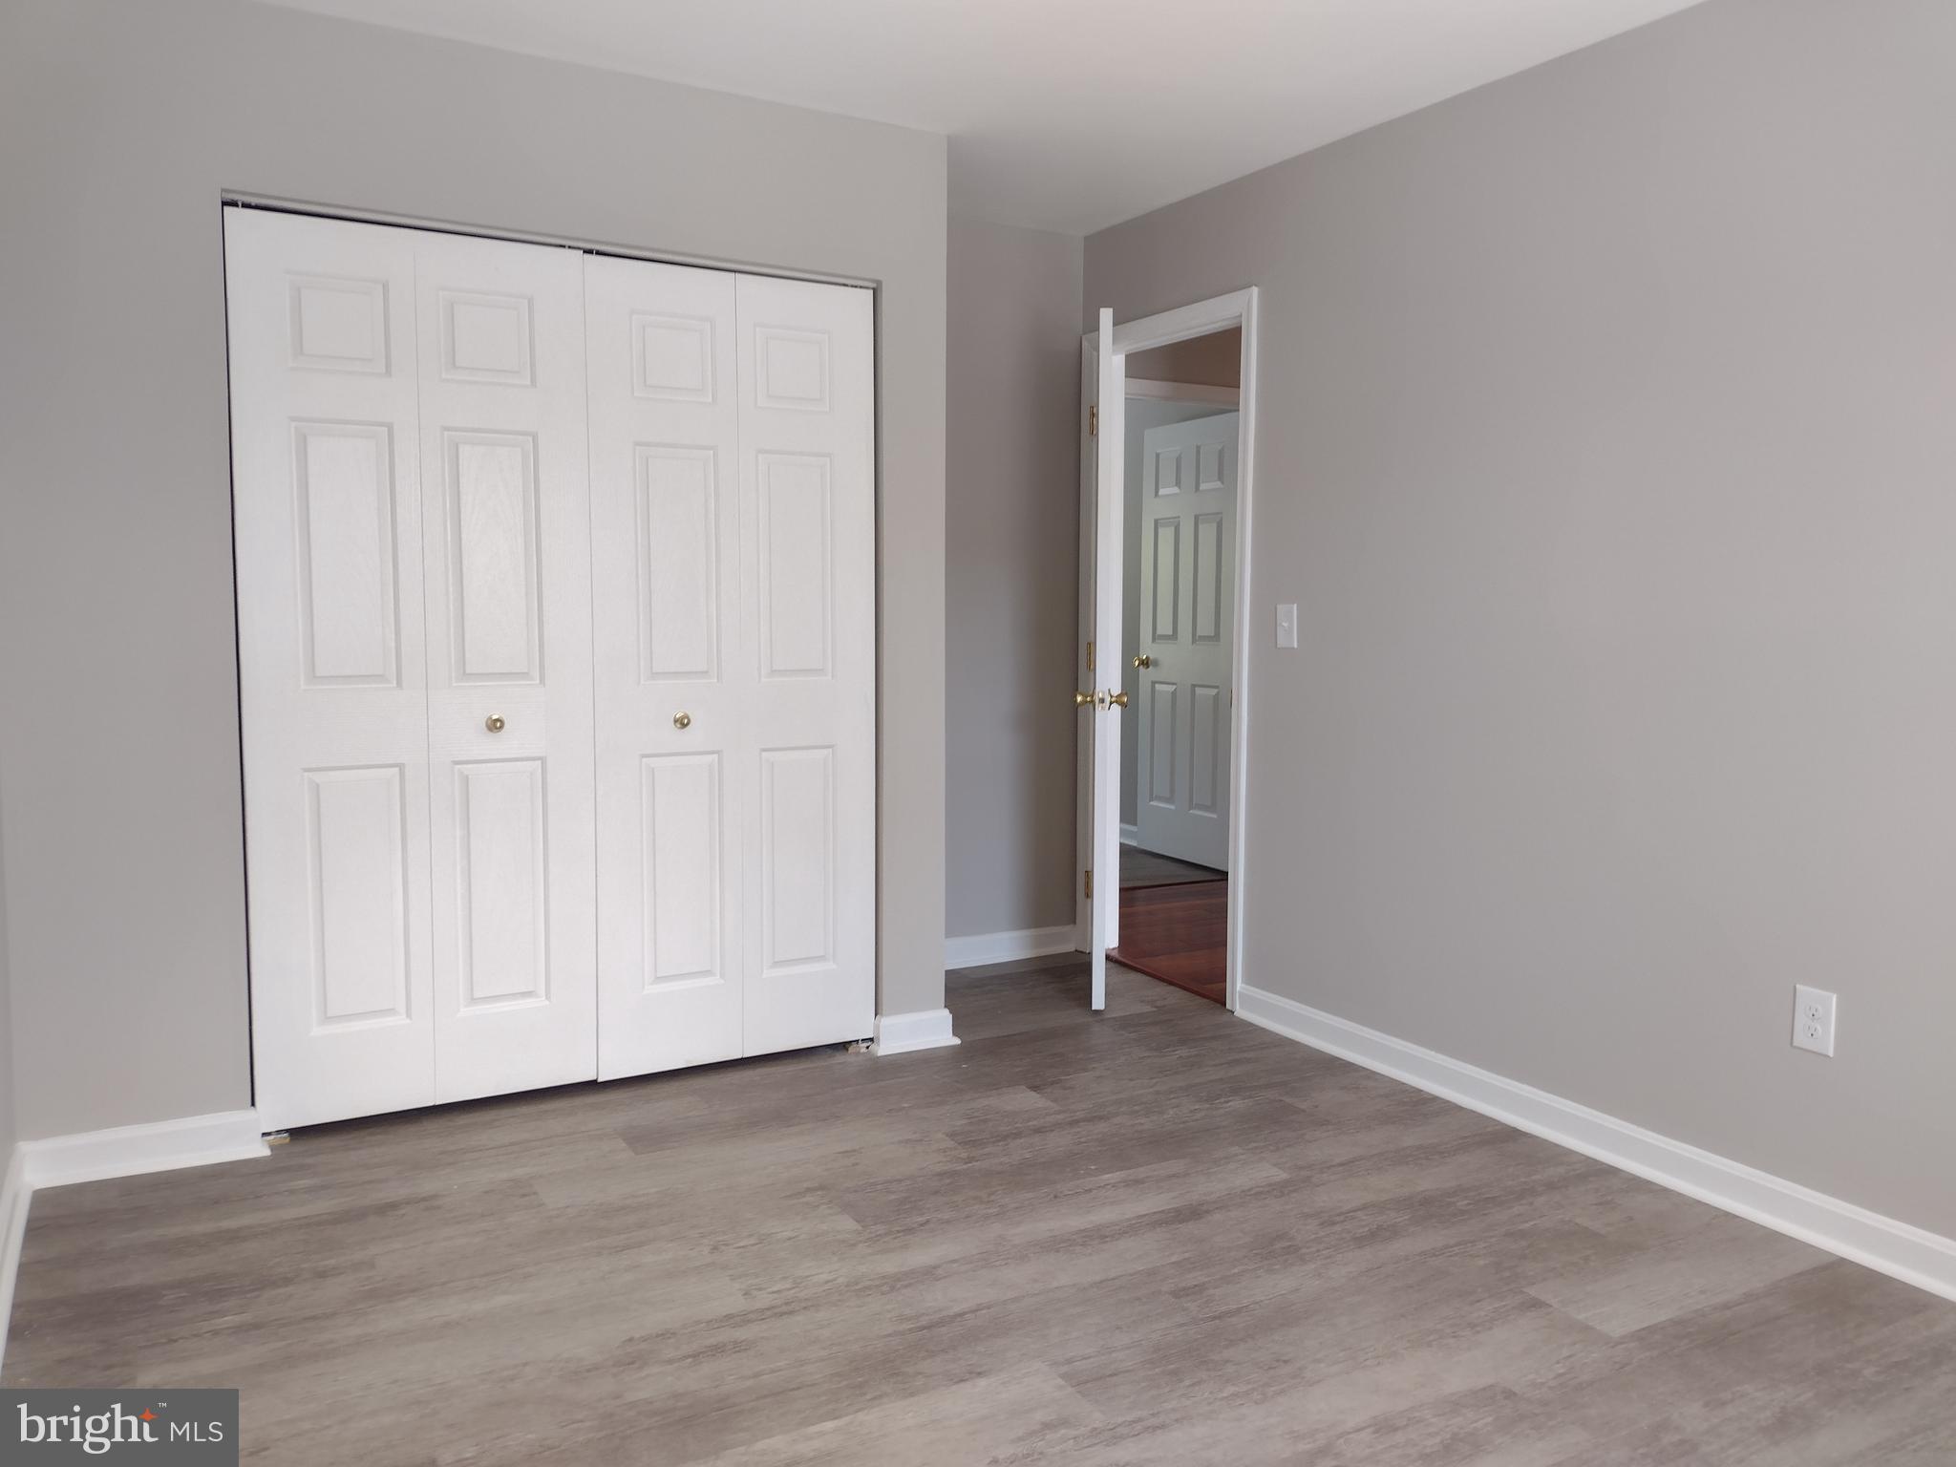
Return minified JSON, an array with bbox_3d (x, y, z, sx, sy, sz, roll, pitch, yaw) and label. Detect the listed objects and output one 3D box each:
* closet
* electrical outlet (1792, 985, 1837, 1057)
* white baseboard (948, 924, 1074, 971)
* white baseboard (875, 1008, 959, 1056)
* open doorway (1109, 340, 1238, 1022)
[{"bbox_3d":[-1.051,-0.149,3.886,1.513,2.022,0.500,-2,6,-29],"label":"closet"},{"bbox_3d":[1.625,0.561,2.970,0.010,0.122,0.080,-2,6,-29],"label":"electrical outlet"},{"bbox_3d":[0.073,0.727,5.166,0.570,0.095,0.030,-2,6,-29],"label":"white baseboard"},{"bbox_3d":[-0.166,0.819,4.153,0.244,0.095,0.030,-2,6,-29],"label":"white baseboard"},{"bbox_3d":[0.612,-0.211,4.842,0.130,2.031,0.765,-2,6,-29],"label":"open doorway"}]

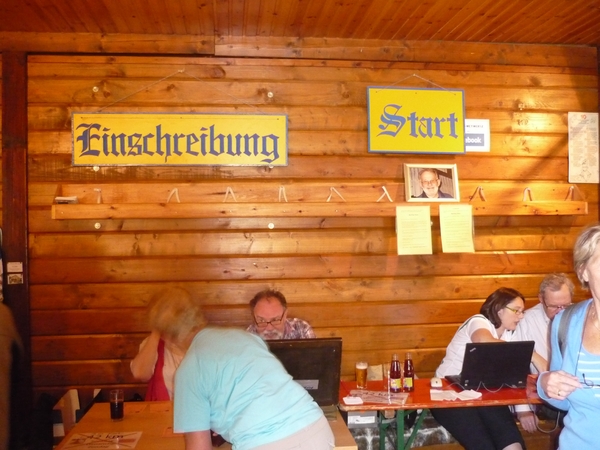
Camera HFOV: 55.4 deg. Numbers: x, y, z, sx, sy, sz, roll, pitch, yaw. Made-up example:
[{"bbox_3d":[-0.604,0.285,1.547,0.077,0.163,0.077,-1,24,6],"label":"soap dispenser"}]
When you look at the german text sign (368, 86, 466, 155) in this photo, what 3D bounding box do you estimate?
[{"bbox_3d":[0.741,-0.666,3.645,0.634,0.415,0.022,-1,-1,-6],"label":"german text sign"}]

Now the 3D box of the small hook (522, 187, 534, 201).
[{"bbox_3d":[1.473,-0.196,3.696,0.068,0.087,0.035,-1,-1,-6],"label":"small hook"}]

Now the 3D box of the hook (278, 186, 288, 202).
[{"bbox_3d":[-0.100,-0.182,3.479,0.056,0.103,0.040,-1,1,-7],"label":"hook"}]

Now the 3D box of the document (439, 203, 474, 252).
[{"bbox_3d":[0.968,0.025,3.532,0.210,0.297,0.008,-1,-5,-6],"label":"document"}]

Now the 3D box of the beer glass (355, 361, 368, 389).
[{"bbox_3d":[0.334,0.813,3.093,0.064,0.138,0.064,-1,-1,-6],"label":"beer glass"}]

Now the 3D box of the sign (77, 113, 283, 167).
[{"bbox_3d":[-0.718,-0.508,3.429,1.274,0.315,0.022,-1,1,-7],"label":"sign"}]

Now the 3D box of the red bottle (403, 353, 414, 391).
[{"bbox_3d":[0.561,0.755,2.930,0.058,0.194,0.058,0,1,11],"label":"red bottle"}]

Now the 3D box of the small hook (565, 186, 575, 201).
[{"bbox_3d":[1.743,-0.195,3.690,0.064,0.105,0.040,-1,1,-7],"label":"small hook"}]

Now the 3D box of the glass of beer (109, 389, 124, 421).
[{"bbox_3d":[-0.834,0.823,2.609,0.063,0.138,0.063,-1,-1,-6],"label":"glass of beer"}]

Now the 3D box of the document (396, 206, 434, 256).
[{"bbox_3d":[0.703,0.035,3.503,0.210,0.297,0.008,-1,1,-7],"label":"document"}]

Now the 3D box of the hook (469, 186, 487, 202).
[{"bbox_3d":[1.130,-0.189,3.620,0.114,0.106,0.040,-1,1,-7],"label":"hook"}]

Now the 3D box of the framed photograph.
[{"bbox_3d":[0.821,-0.261,3.559,0.340,0.237,0.025,-1,-11,-6],"label":"framed photograph"}]

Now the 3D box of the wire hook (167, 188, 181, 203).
[{"bbox_3d":[-0.750,-0.172,3.405,0.078,0.093,0.040,-1,1,-7],"label":"wire hook"}]

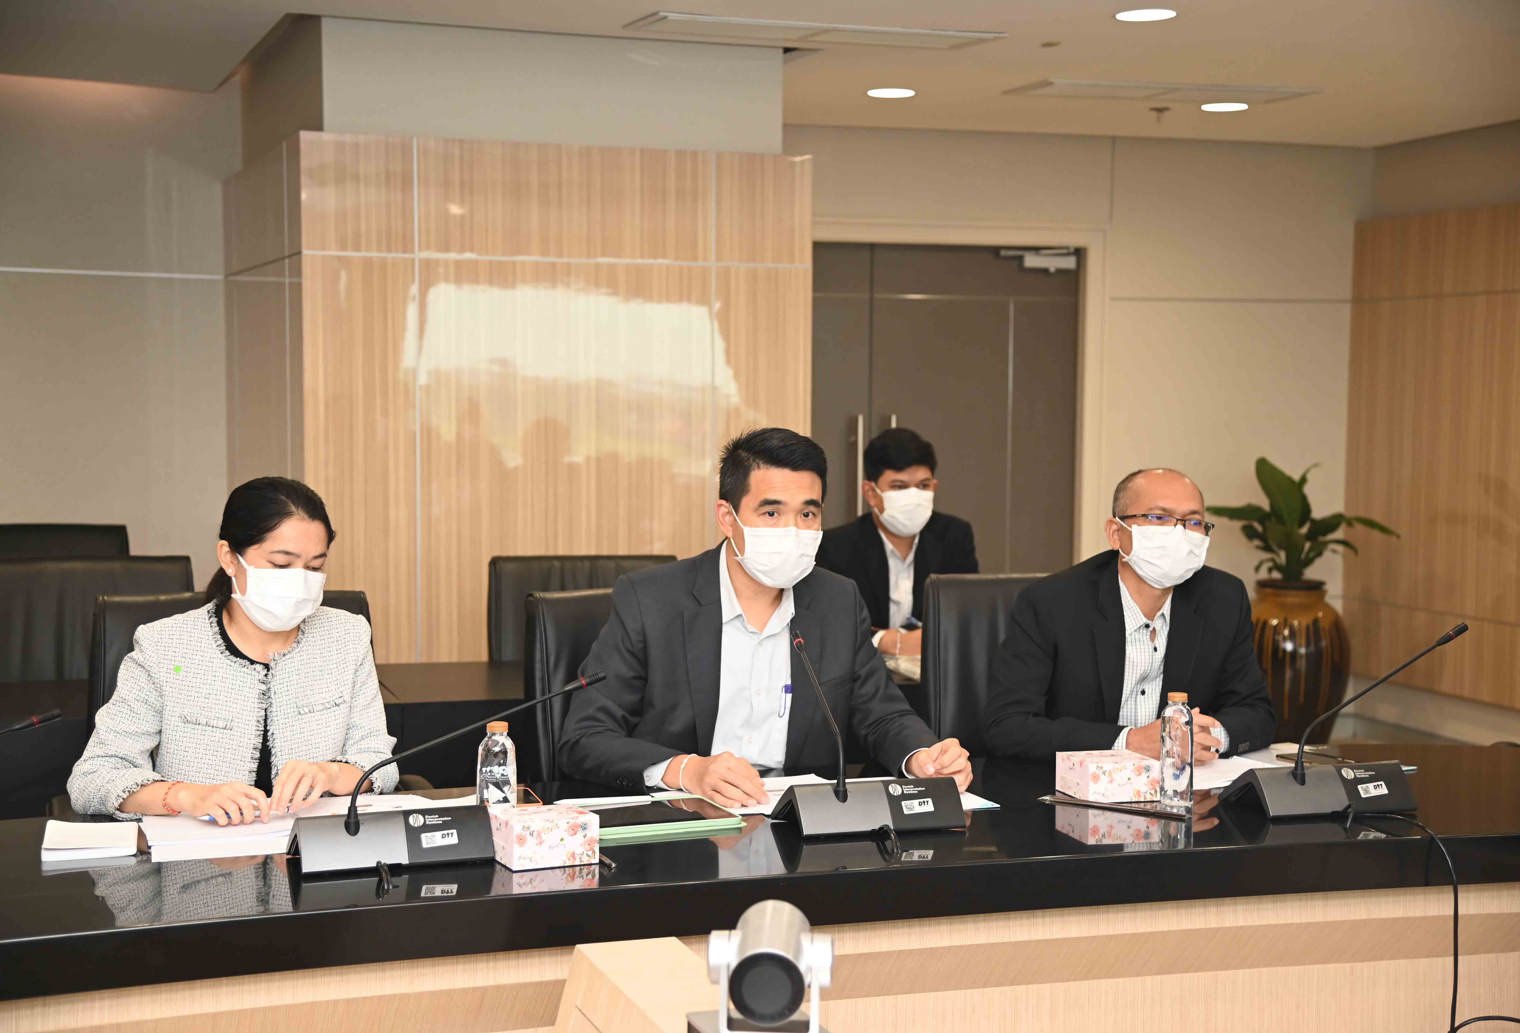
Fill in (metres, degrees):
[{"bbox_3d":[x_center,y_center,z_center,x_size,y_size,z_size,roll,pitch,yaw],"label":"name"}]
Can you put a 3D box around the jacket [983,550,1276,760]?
[{"bbox_3d":[0.693,0.368,4.030,0.550,0.610,0.470,-1,4,-17],"label":"jacket"}]

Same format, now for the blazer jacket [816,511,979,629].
[{"bbox_3d":[0.330,0.295,5.300,0.480,0.620,0.420,-1,4,-15],"label":"blazer jacket"}]

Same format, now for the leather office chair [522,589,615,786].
[{"bbox_3d":[-0.121,0.647,3.869,0.620,0.989,0.650,-2,6,-23],"label":"leather office chair"}]

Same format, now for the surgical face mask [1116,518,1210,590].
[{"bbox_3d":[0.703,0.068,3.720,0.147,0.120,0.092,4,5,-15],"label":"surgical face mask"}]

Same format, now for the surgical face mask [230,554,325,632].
[{"bbox_3d":[-0.783,0.125,3.500,0.135,0.110,0.095,1,18,-34],"label":"surgical face mask"}]

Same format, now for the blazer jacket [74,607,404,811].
[{"bbox_3d":[-0.834,0.399,3.417,0.500,0.520,0.350,-1,6,-17],"label":"blazer jacket"}]

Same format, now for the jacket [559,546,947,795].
[{"bbox_3d":[-0.053,0.364,3.649,0.610,0.620,0.450,-1,6,-17],"label":"jacket"}]

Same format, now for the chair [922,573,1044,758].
[{"bbox_3d":[0.610,0.648,4.109,0.620,1.030,0.660,-1,4,-14],"label":"chair"}]

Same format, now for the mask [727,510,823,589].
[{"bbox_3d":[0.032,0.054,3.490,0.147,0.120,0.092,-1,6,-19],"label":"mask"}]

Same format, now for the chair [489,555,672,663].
[{"bbox_3d":[-0.366,0.574,5.004,0.600,0.920,0.630,-1,5,-15],"label":"chair"}]

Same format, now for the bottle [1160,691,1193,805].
[{"bbox_3d":[0.662,0.365,3.420,0.053,0.183,0.053,0,4,0],"label":"bottle"}]

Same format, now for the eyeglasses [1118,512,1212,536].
[{"bbox_3d":[0.725,0.024,3.908,0.140,0.038,0.145,9,-6,-17],"label":"eyeglasses"}]

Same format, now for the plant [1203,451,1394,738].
[{"bbox_3d":[2.103,0.331,8.368,0.720,1.140,0.660,-1,4,-19],"label":"plant"}]

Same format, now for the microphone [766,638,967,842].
[{"bbox_3d":[0.138,0.325,3.300,0.257,0.255,0.320,-1,6,-18],"label":"microphone"}]

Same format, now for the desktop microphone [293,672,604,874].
[{"bbox_3d":[-0.436,0.348,3.034,0.425,0.250,0.165,-1,6,-19],"label":"desktop microphone"}]

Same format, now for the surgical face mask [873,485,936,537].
[{"bbox_3d":[0.345,-0.012,5.170,0.135,0.110,0.100,0,8,-13],"label":"surgical face mask"}]

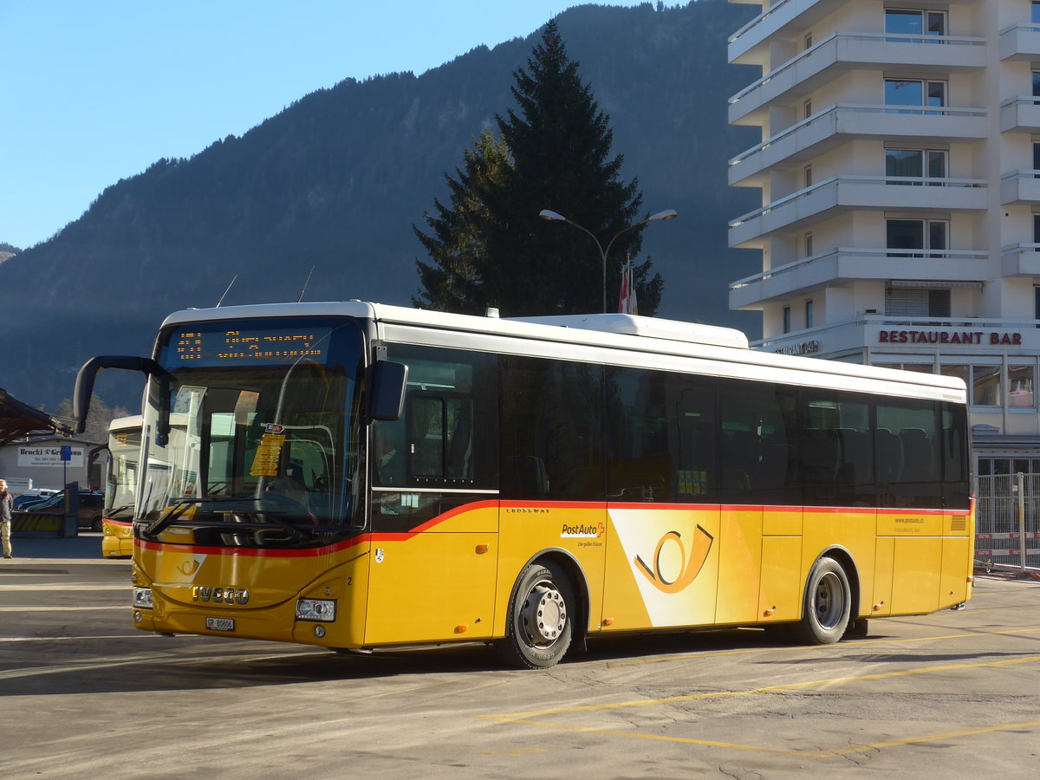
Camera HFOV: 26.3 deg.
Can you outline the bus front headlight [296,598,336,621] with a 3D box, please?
[{"bbox_3d":[-1.565,1.702,17.220,0.390,0.165,0.130,-1,-3,35],"label":"bus front headlight"}]

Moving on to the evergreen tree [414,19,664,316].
[{"bbox_3d":[0.800,-4.300,85.300,9.800,19.700,9.200,1,-3,0],"label":"evergreen tree"}]

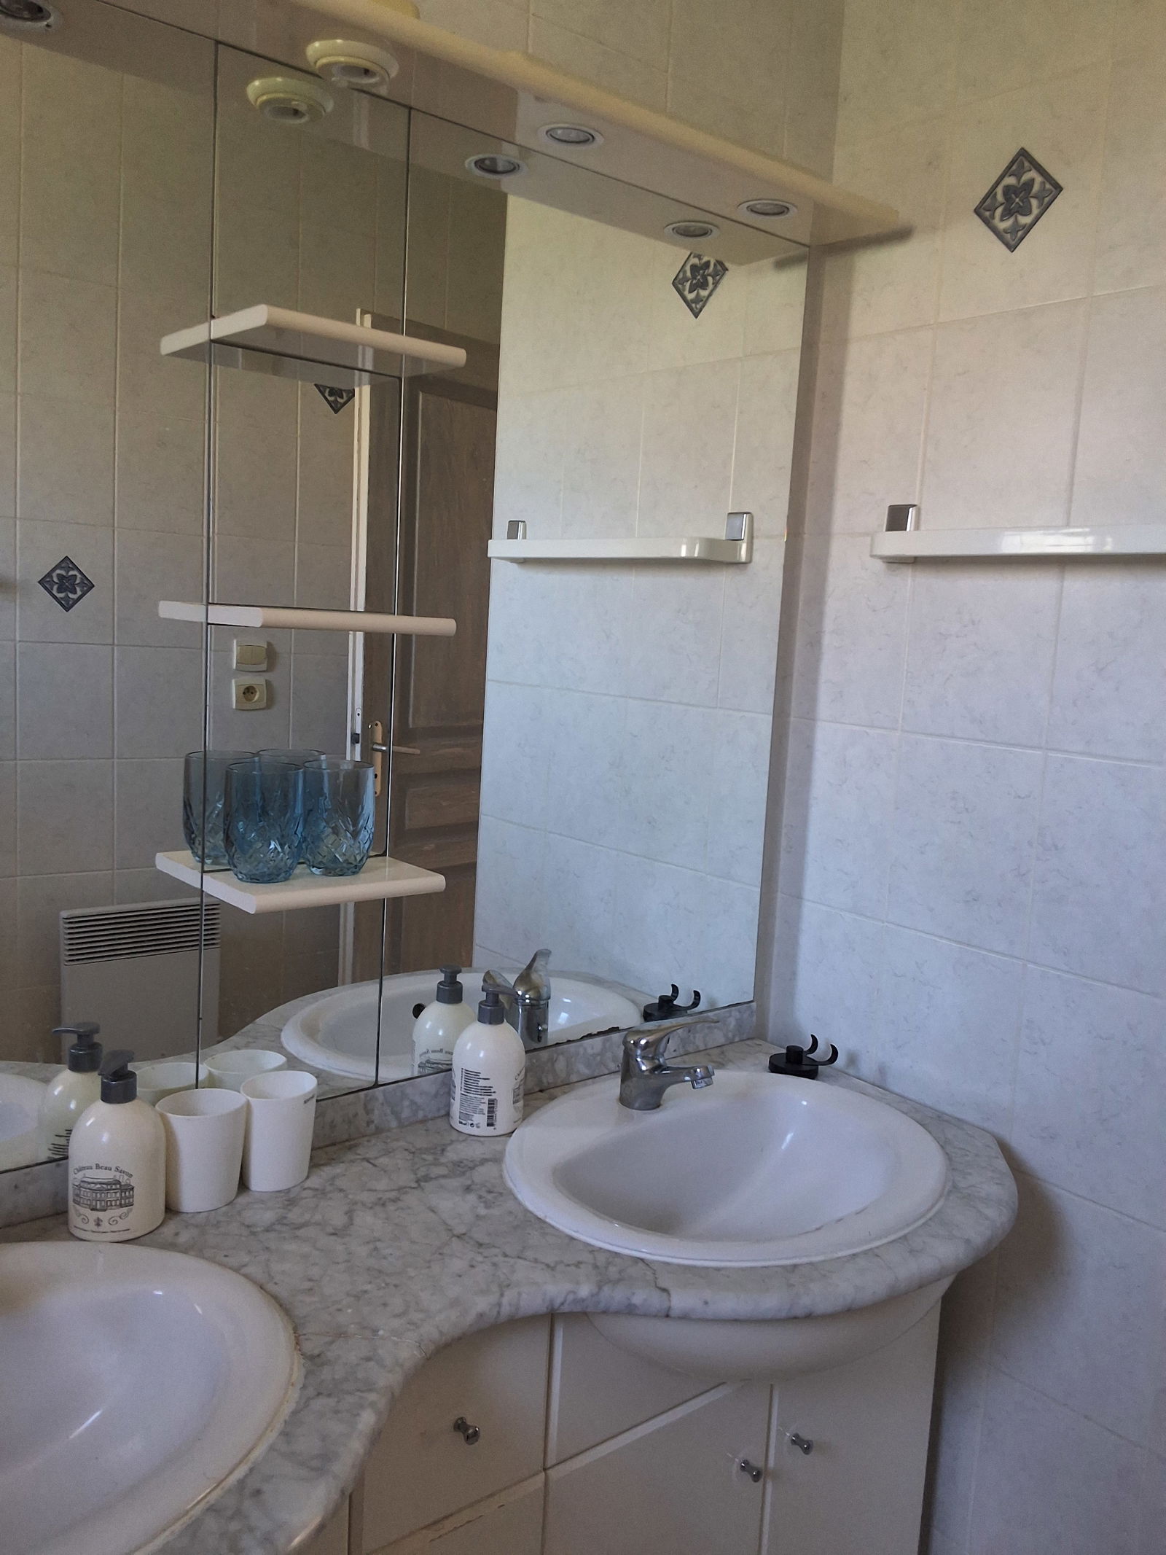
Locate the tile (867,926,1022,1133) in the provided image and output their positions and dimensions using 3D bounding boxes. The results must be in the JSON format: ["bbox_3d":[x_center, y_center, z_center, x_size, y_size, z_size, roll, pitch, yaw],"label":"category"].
[{"bbox_3d":[0.453,0.328,1.577,0.009,0.249,0.200,-3,9,-39],"label":"tile"}]

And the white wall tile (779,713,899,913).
[{"bbox_3d":[0.344,0.055,1.691,0.009,0.249,0.182,-3,9,-39],"label":"white wall tile"}]

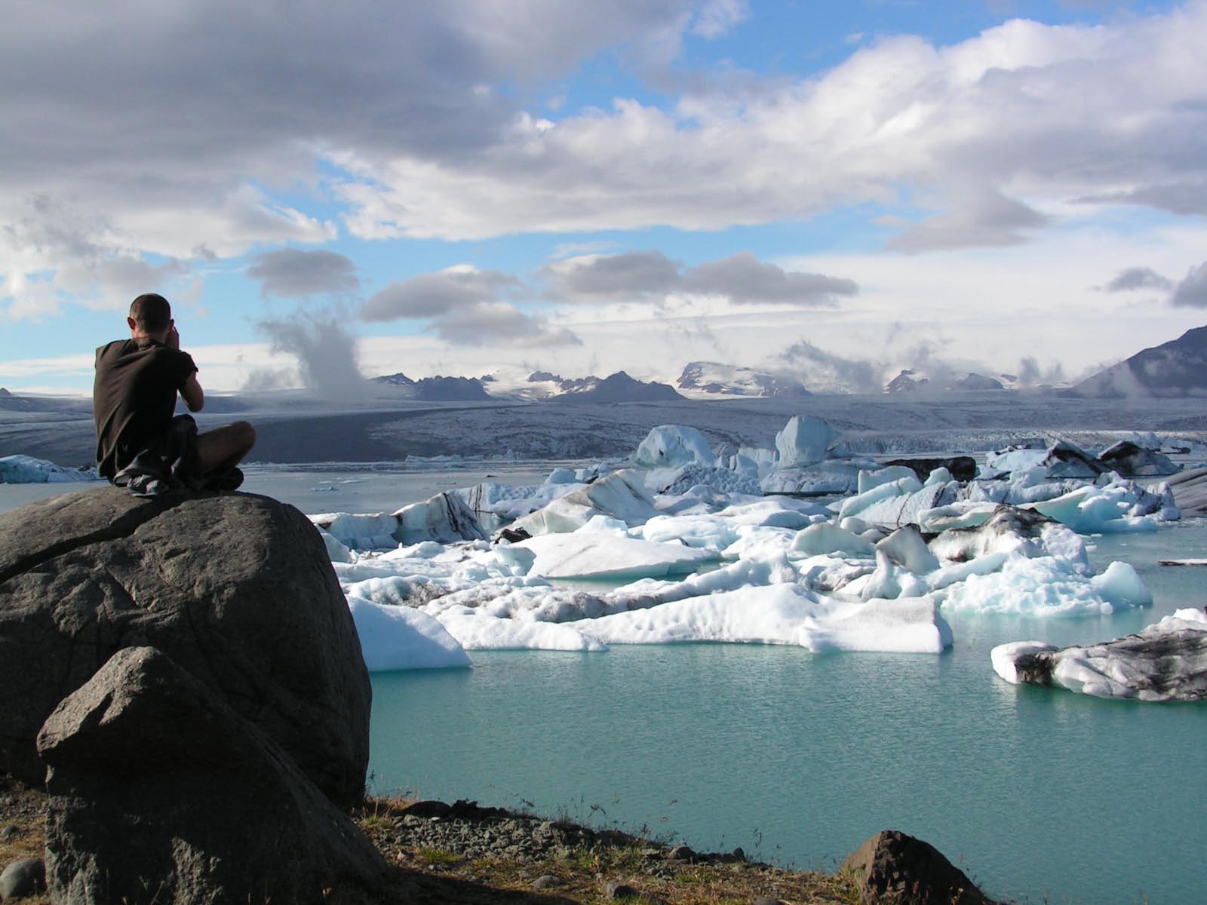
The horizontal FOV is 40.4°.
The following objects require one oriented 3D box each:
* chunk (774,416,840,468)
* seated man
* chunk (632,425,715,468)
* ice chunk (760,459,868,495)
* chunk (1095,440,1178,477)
[{"bbox_3d":[21.427,-1.188,172.000,6.820,5.400,5.500,0,0,7],"label":"chunk"},{"bbox_3d":[-1.857,-0.259,7.100,0.640,0.860,0.660,0,0,14],"label":"seated man"},{"bbox_3d":[7.931,-0.692,185.000,9.180,4.850,7.500,0,0,2],"label":"chunk"},{"bbox_3d":[21.605,2.513,168.000,10.770,3.540,7.500,0,0,7],"label":"ice chunk"},{"bbox_3d":[78.370,0.967,240.000,11.670,5.060,8.500,-1,0,18],"label":"chunk"}]

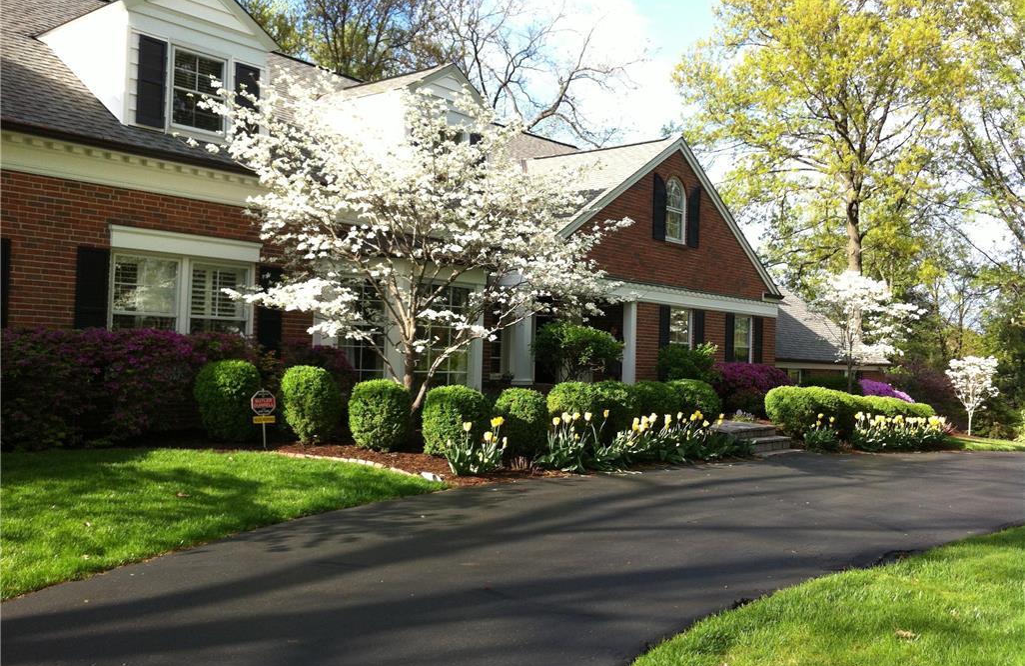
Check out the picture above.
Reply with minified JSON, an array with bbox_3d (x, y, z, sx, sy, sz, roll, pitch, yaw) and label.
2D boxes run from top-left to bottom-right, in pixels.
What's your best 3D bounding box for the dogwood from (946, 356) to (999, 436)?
[{"bbox_3d":[9.115,1.259,20.500,1.070,1.588,1.070,1,-2,24],"label":"dogwood"}]

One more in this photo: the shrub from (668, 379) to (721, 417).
[{"bbox_3d":[2.449,1.053,13.900,0.740,0.884,0.740,1,-1,10],"label":"shrub"}]

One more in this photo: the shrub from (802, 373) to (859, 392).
[{"bbox_3d":[8.149,1.592,26.500,1.300,1.163,1.600,0,-2,40],"label":"shrub"}]

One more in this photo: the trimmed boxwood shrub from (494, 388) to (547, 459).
[{"bbox_3d":[0.096,1.024,11.700,0.620,0.795,0.620,1,-1,1],"label":"trimmed boxwood shrub"}]

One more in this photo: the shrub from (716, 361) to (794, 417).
[{"bbox_3d":[4.830,1.160,20.800,1.500,1.136,1.800,0,-2,40],"label":"shrub"}]

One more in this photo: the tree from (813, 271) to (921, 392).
[{"bbox_3d":[7.850,0.344,23.000,2.400,3.465,2.300,1,-2,19],"label":"tree"}]

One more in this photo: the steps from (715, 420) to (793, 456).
[{"bbox_3d":[3.281,1.536,14.950,1.100,0.310,1.550,0,-2,40],"label":"steps"}]

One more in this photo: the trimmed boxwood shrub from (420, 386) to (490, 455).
[{"bbox_3d":[-0.638,0.978,11.700,0.770,0.792,0.770,1,-1,-3],"label":"trimmed boxwood shrub"}]

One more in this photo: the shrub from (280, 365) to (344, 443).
[{"bbox_3d":[-2.362,0.833,12.200,0.750,0.924,0.750,2,-1,-11],"label":"shrub"}]

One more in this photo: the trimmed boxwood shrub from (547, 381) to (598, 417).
[{"bbox_3d":[0.718,0.998,12.300,0.660,0.868,0.660,1,-1,3],"label":"trimmed boxwood shrub"}]

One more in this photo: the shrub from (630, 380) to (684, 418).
[{"bbox_3d":[1.856,1.047,13.300,0.700,0.875,0.700,1,-1,8],"label":"shrub"}]

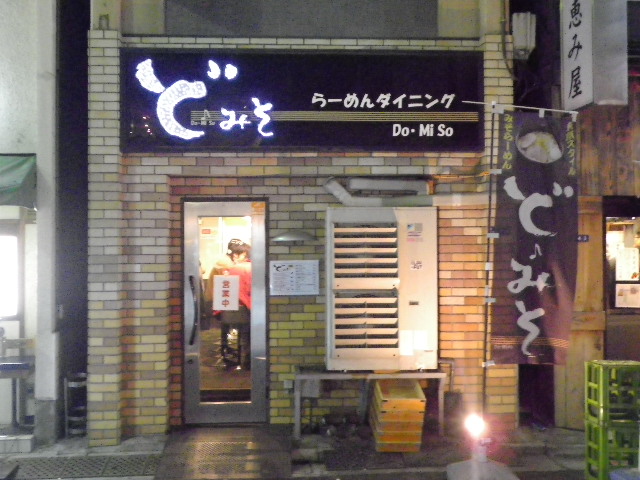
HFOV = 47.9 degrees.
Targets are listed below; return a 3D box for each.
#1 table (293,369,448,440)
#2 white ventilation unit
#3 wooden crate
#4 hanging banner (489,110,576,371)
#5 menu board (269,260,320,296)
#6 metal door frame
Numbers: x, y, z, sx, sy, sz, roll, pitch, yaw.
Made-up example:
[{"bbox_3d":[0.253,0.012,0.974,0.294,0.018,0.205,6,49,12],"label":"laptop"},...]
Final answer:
[{"bbox_3d":[0.407,1.355,6.060,1.240,0.540,0.400,0,0,-2],"label":"table"},{"bbox_3d":[0.504,0.403,6.040,0.900,1.335,0.340,0,0,-2],"label":"white ventilation unit"},{"bbox_3d":[0.637,1.435,5.880,0.365,0.410,0.660,0,0,1],"label":"wooden crate"},{"bbox_3d":[1.545,-0.010,5.180,0.600,1.800,0.060,2,0,-6],"label":"hanging banner"},{"bbox_3d":[-0.222,0.338,6.400,0.438,0.312,0.020,0,0,-2],"label":"menu board"},{"bbox_3d":[-0.850,0.645,6.410,0.750,1.985,0.070,0,0,-2],"label":"metal door frame"}]

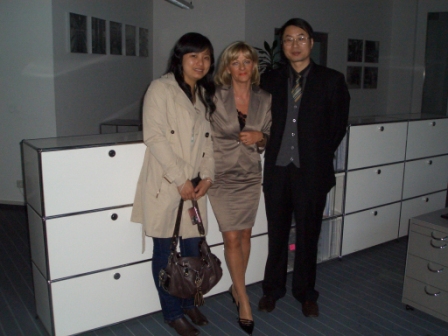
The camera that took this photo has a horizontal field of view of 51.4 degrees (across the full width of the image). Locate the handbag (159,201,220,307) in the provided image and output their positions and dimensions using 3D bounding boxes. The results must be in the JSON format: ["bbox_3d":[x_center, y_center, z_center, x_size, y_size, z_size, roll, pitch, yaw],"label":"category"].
[{"bbox_3d":[-0.185,0.483,2.572,0.330,0.540,0.170,-5,12,-25],"label":"handbag"}]

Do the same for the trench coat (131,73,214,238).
[{"bbox_3d":[-0.267,-0.062,2.541,0.460,0.910,0.340,-8,14,-36],"label":"trench coat"}]

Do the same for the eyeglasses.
[{"bbox_3d":[0.425,-0.729,2.678,0.138,0.045,0.140,0,10,20],"label":"eyeglasses"}]

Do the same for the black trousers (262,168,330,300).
[{"bbox_3d":[0.452,0.375,2.925,0.390,0.960,0.280,4,12,18],"label":"black trousers"}]

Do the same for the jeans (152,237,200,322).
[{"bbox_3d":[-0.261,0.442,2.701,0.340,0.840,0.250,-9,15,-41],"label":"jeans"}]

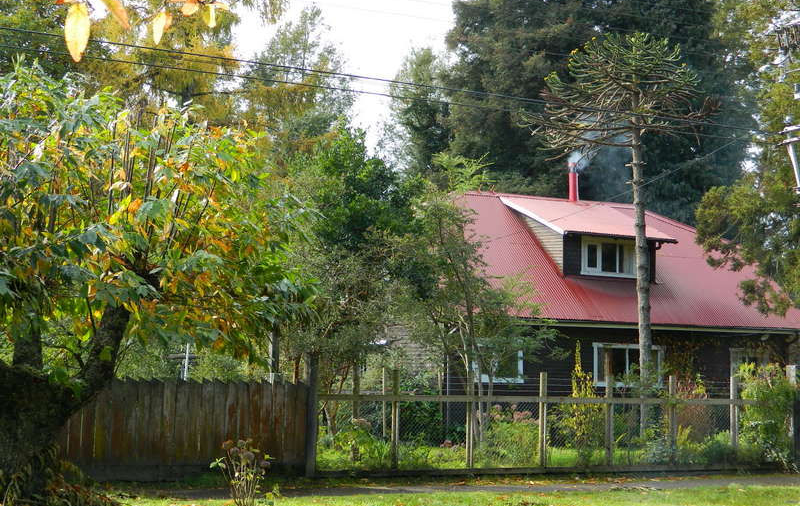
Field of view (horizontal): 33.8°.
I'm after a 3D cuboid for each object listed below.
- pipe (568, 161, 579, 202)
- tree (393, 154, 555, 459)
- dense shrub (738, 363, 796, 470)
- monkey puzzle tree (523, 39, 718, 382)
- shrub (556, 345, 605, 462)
[{"bbox_3d":[4.952,-2.045,37.653,0.250,1.154,0.250,1,-5,0],"label":"pipe"},{"bbox_3d":[1.384,0.976,25.170,3.095,5.821,3.000,1,-5,0],"label":"tree"},{"bbox_3d":[6.901,3.061,24.691,1.087,1.973,1.050,1,-5,0],"label":"dense shrub"},{"bbox_3d":[4.905,-0.389,29.487,4.208,9.322,4.100,1,-5,0],"label":"monkey puzzle tree"},{"bbox_3d":[3.234,2.727,23.598,0.860,2.136,0.850,1,-5,0],"label":"shrub"}]

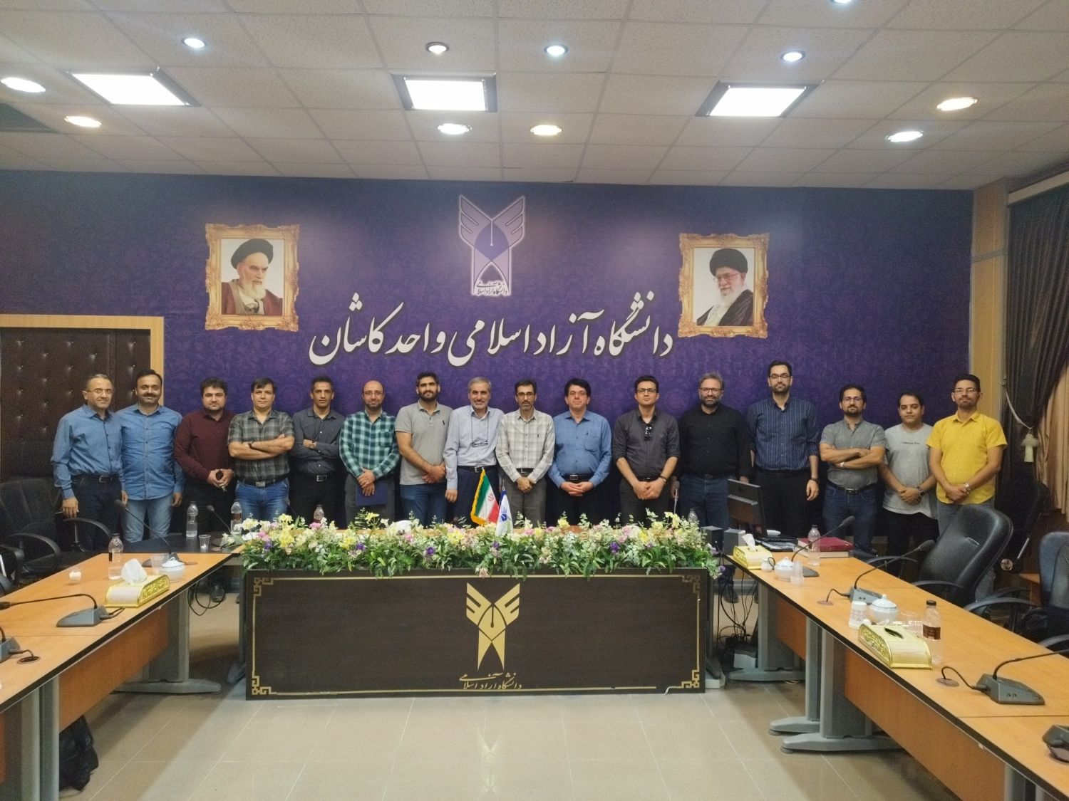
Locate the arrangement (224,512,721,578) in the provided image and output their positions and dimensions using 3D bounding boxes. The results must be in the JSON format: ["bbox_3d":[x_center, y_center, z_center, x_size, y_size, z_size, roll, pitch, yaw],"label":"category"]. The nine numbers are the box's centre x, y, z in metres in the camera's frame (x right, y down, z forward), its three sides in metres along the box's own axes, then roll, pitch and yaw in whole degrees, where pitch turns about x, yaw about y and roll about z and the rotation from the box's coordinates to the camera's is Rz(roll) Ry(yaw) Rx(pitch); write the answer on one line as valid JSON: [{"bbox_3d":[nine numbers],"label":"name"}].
[{"bbox_3d":[-0.333,0.810,4.250,2.720,0.320,0.360,1,2,-3],"label":"arrangement"}]

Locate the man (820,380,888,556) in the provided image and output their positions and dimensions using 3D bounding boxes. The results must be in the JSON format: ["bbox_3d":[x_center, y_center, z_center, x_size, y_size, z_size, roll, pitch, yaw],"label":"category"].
[{"bbox_3d":[2.532,0.741,5.921,0.500,1.742,0.330,1,1,12],"label":"man"}]

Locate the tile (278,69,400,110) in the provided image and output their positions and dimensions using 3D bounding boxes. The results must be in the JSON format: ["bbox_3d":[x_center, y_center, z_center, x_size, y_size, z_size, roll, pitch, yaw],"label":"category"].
[{"bbox_3d":[-1.102,-1.798,4.266,0.600,0.020,0.600,1,1,-2],"label":"tile"}]

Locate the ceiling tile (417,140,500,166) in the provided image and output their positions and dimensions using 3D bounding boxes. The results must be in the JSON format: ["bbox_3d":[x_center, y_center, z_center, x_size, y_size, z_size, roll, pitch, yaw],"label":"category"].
[{"bbox_3d":[-0.536,-1.817,5.456,0.600,0.020,0.600,1,1,-2],"label":"ceiling tile"}]

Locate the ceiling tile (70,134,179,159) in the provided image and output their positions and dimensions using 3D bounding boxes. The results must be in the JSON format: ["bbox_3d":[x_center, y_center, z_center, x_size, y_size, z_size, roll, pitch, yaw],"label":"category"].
[{"bbox_3d":[-2.934,-1.837,5.374,0.600,0.020,0.600,1,1,-2],"label":"ceiling tile"}]

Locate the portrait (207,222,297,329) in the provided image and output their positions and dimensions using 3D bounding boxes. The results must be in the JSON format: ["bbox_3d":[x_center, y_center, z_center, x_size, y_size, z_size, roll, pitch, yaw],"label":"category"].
[{"bbox_3d":[-2.332,-1.020,6.116,0.772,0.882,0.030,0,1,-3],"label":"portrait"}]

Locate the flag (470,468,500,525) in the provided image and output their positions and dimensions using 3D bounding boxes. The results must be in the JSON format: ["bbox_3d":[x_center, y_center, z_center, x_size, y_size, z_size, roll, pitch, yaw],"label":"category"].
[{"bbox_3d":[-0.298,0.604,4.600,0.200,0.370,0.080,1,1,-3],"label":"flag"}]

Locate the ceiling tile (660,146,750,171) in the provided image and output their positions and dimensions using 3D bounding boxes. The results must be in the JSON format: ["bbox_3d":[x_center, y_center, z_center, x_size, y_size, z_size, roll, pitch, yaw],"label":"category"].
[{"bbox_3d":[1.244,-1.783,5.444,0.595,0.020,0.590,1,1,-2],"label":"ceiling tile"}]

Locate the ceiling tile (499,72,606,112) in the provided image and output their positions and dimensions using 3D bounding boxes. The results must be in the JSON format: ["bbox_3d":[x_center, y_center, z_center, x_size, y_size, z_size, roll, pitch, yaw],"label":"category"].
[{"bbox_3d":[0.094,-1.787,4.300,0.600,0.020,0.600,1,1,-2],"label":"ceiling tile"}]

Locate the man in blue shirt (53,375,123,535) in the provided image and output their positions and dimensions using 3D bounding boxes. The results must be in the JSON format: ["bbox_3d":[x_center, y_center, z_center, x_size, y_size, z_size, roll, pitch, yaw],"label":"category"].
[{"bbox_3d":[-3.357,0.678,5.586,0.310,1.765,0.490,2,2,43],"label":"man in blue shirt"}]

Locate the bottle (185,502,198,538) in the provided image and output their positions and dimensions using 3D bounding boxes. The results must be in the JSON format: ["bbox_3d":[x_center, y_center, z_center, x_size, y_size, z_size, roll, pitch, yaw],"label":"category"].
[{"bbox_3d":[-2.112,0.733,4.594,0.068,0.225,0.068,0,1,-2],"label":"bottle"}]

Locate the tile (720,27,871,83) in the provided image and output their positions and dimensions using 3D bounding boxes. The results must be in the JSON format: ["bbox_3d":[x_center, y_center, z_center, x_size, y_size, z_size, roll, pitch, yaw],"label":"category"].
[{"bbox_3d":[1.319,-1.764,3.749,0.600,0.020,0.600,1,2,-2],"label":"tile"}]

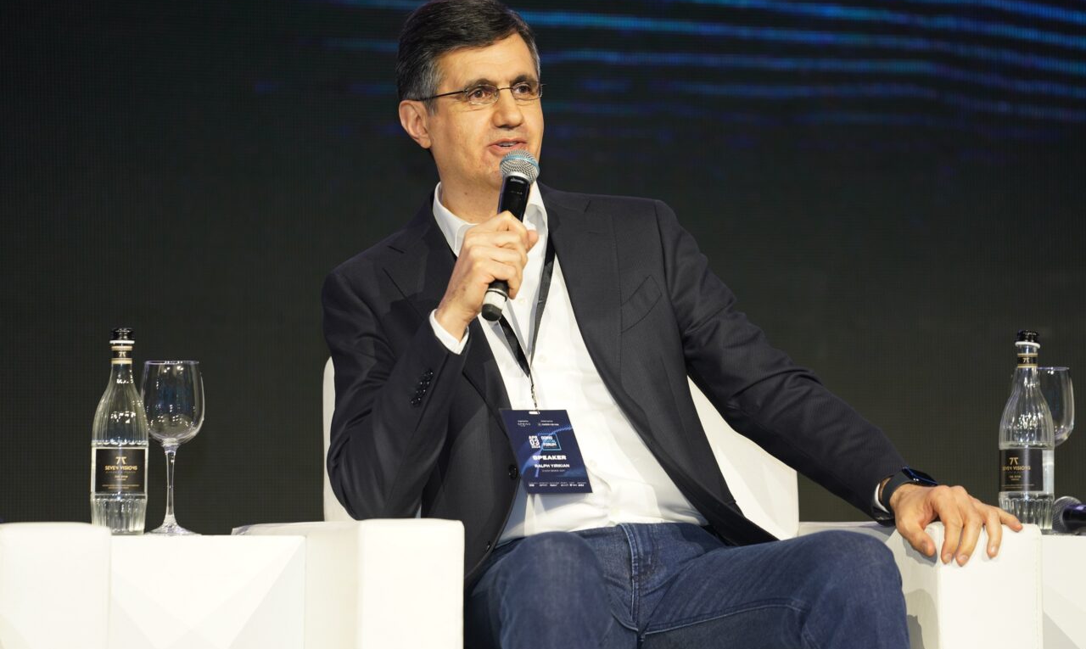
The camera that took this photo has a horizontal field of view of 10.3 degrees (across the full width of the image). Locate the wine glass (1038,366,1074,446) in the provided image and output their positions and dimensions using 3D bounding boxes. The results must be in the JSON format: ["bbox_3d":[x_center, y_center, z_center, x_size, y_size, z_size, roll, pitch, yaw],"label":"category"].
[{"bbox_3d":[0.665,0.168,8.010,0.081,0.226,0.081,1,-2,0],"label":"wine glass"}]

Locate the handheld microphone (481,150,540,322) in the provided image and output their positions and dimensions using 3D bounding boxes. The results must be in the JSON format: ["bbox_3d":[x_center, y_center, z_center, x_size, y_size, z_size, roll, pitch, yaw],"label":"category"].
[{"bbox_3d":[-0.046,-0.114,7.740,0.052,0.247,0.052,11,-27,0],"label":"handheld microphone"}]

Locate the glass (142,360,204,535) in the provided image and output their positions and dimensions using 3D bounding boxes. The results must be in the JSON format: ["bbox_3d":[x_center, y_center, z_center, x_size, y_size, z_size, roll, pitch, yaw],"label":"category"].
[{"bbox_3d":[-0.480,0.160,7.820,0.081,0.226,0.081,1,-2,0],"label":"glass"}]

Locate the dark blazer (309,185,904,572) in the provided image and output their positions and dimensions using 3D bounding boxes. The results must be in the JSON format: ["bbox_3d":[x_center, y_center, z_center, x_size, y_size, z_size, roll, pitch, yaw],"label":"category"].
[{"bbox_3d":[0.092,0.078,7.830,0.750,0.530,0.450,-5,-9,-8],"label":"dark blazer"}]

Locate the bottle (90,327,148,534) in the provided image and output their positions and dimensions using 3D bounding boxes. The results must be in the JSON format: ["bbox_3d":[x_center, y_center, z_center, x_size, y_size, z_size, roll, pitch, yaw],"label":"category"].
[{"bbox_3d":[-0.544,0.138,7.760,0.072,0.267,0.072,1,-2,-7],"label":"bottle"}]

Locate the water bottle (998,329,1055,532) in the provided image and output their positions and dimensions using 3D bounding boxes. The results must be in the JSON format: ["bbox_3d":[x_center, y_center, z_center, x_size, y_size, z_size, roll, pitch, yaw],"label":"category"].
[{"bbox_3d":[0.636,0.142,7.920,0.072,0.268,0.072,1,-2,0],"label":"water bottle"}]

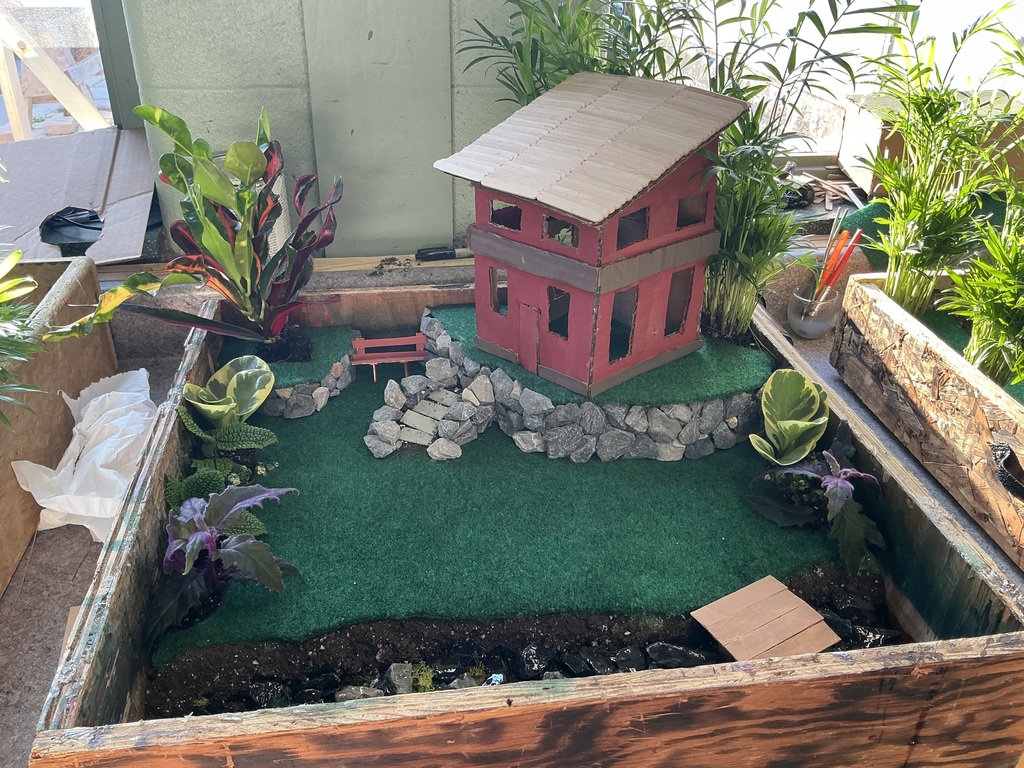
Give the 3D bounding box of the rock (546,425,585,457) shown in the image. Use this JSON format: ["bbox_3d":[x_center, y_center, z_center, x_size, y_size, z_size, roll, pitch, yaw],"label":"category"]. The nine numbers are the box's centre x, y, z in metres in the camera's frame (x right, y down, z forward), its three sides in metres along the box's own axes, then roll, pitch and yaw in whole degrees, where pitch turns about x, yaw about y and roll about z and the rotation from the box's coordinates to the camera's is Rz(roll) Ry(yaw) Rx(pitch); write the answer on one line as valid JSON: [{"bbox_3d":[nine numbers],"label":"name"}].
[{"bbox_3d":[0.068,0.074,1.071,0.050,0.044,0.048,-3,31,-8],"label":"rock"}]

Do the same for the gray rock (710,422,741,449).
[{"bbox_3d":[0.284,0.070,1.101,0.039,0.037,0.038,-3,31,-8],"label":"gray rock"}]

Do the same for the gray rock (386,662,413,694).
[{"bbox_3d":[-0.119,0.310,0.873,0.033,0.033,0.030,2,30,0],"label":"gray rock"}]

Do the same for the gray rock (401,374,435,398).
[{"bbox_3d":[-0.150,0.004,1.329,0.058,0.033,0.039,2,32,0],"label":"gray rock"}]

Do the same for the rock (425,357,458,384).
[{"bbox_3d":[-0.110,-0.021,1.292,0.053,0.039,0.042,2,30,0],"label":"rock"}]

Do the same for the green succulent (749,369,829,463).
[{"bbox_3d":[0.365,0.044,1.089,0.105,0.118,0.085,2,30,0],"label":"green succulent"}]

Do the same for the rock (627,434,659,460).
[{"bbox_3d":[0.169,0.082,1.073,0.040,0.034,0.037,-3,31,-8],"label":"rock"}]

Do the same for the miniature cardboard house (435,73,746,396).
[{"bbox_3d":[0.098,-0.227,1.172,0.297,0.331,0.325,-24,37,-36],"label":"miniature cardboard house"}]

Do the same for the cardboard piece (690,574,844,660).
[{"bbox_3d":[0.293,0.288,0.965,0.130,0.022,0.118,-16,36,-27],"label":"cardboard piece"}]

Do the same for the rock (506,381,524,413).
[{"bbox_3d":[0.005,0.018,1.216,0.030,0.048,0.030,2,30,0],"label":"rock"}]

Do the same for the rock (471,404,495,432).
[{"bbox_3d":[-0.044,0.051,1.238,0.036,0.041,0.032,2,30,0],"label":"rock"}]

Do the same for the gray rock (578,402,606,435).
[{"bbox_3d":[0.114,0.049,1.173,0.040,0.044,0.035,2,30,0],"label":"gray rock"}]

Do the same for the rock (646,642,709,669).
[{"bbox_3d":[0.184,0.301,0.919,0.069,0.027,0.037,2,30,0],"label":"rock"}]

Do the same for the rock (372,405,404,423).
[{"bbox_3d":[-0.191,0.046,1.283,0.050,0.022,0.031,2,32,0],"label":"rock"}]

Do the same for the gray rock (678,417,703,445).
[{"bbox_3d":[0.256,0.068,1.186,0.034,0.034,0.032,2,30,0],"label":"gray rock"}]

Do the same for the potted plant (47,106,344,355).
[{"bbox_3d":[-0.419,-0.193,1.084,0.390,0.335,0.250,-3,31,-8],"label":"potted plant"}]

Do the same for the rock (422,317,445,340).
[{"bbox_3d":[-0.135,-0.096,1.427,0.038,0.038,0.032,2,32,0],"label":"rock"}]

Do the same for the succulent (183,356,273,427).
[{"bbox_3d":[-0.351,0.012,1.030,0.112,0.100,0.100,-3,31,-8],"label":"succulent"}]

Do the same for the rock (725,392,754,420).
[{"bbox_3d":[0.332,0.033,1.208,0.044,0.037,0.038,2,30,0],"label":"rock"}]

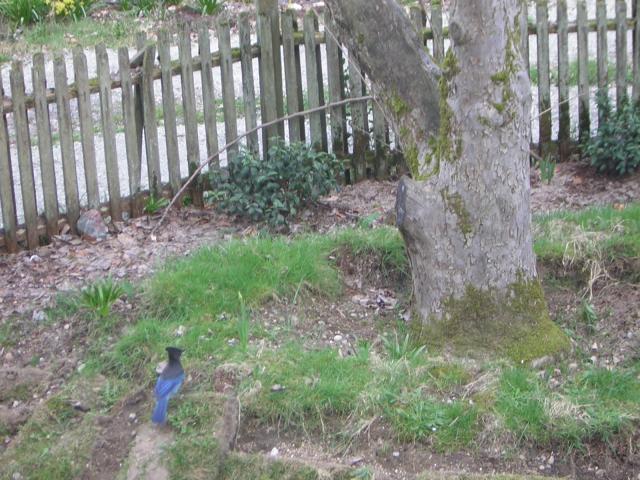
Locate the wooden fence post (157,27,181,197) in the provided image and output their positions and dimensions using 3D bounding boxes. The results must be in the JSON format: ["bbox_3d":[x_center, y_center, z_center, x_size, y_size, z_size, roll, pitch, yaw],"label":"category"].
[{"bbox_3d":[-0.743,-0.600,9.849,0.065,0.871,0.030,-6,14,-15],"label":"wooden fence post"}]

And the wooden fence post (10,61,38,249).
[{"bbox_3d":[-1.406,-0.399,9.495,0.067,0.906,0.030,-6,14,-15],"label":"wooden fence post"}]

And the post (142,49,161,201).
[{"bbox_3d":[-0.877,-0.590,10.416,0.062,0.871,0.030,-17,22,-37],"label":"post"}]

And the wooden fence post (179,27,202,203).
[{"bbox_3d":[-0.632,-0.614,9.843,0.065,0.920,0.030,-6,14,-15],"label":"wooden fence post"}]

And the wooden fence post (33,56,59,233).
[{"bbox_3d":[-1.377,-0.470,10.015,0.062,0.950,0.030,-17,22,-37],"label":"wooden fence post"}]

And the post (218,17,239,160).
[{"bbox_3d":[-0.481,-0.739,10.720,0.062,0.942,0.030,-17,22,-37],"label":"post"}]

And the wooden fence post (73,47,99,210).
[{"bbox_3d":[-1.191,-0.525,10.161,0.062,0.951,0.030,-17,22,-37],"label":"wooden fence post"}]

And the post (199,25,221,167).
[{"bbox_3d":[-0.545,-0.627,9.895,0.065,0.905,0.030,-6,14,-15],"label":"post"}]

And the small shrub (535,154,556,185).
[{"bbox_3d":[1.161,-0.364,10.300,0.110,0.140,0.110,-3,13,0],"label":"small shrub"}]

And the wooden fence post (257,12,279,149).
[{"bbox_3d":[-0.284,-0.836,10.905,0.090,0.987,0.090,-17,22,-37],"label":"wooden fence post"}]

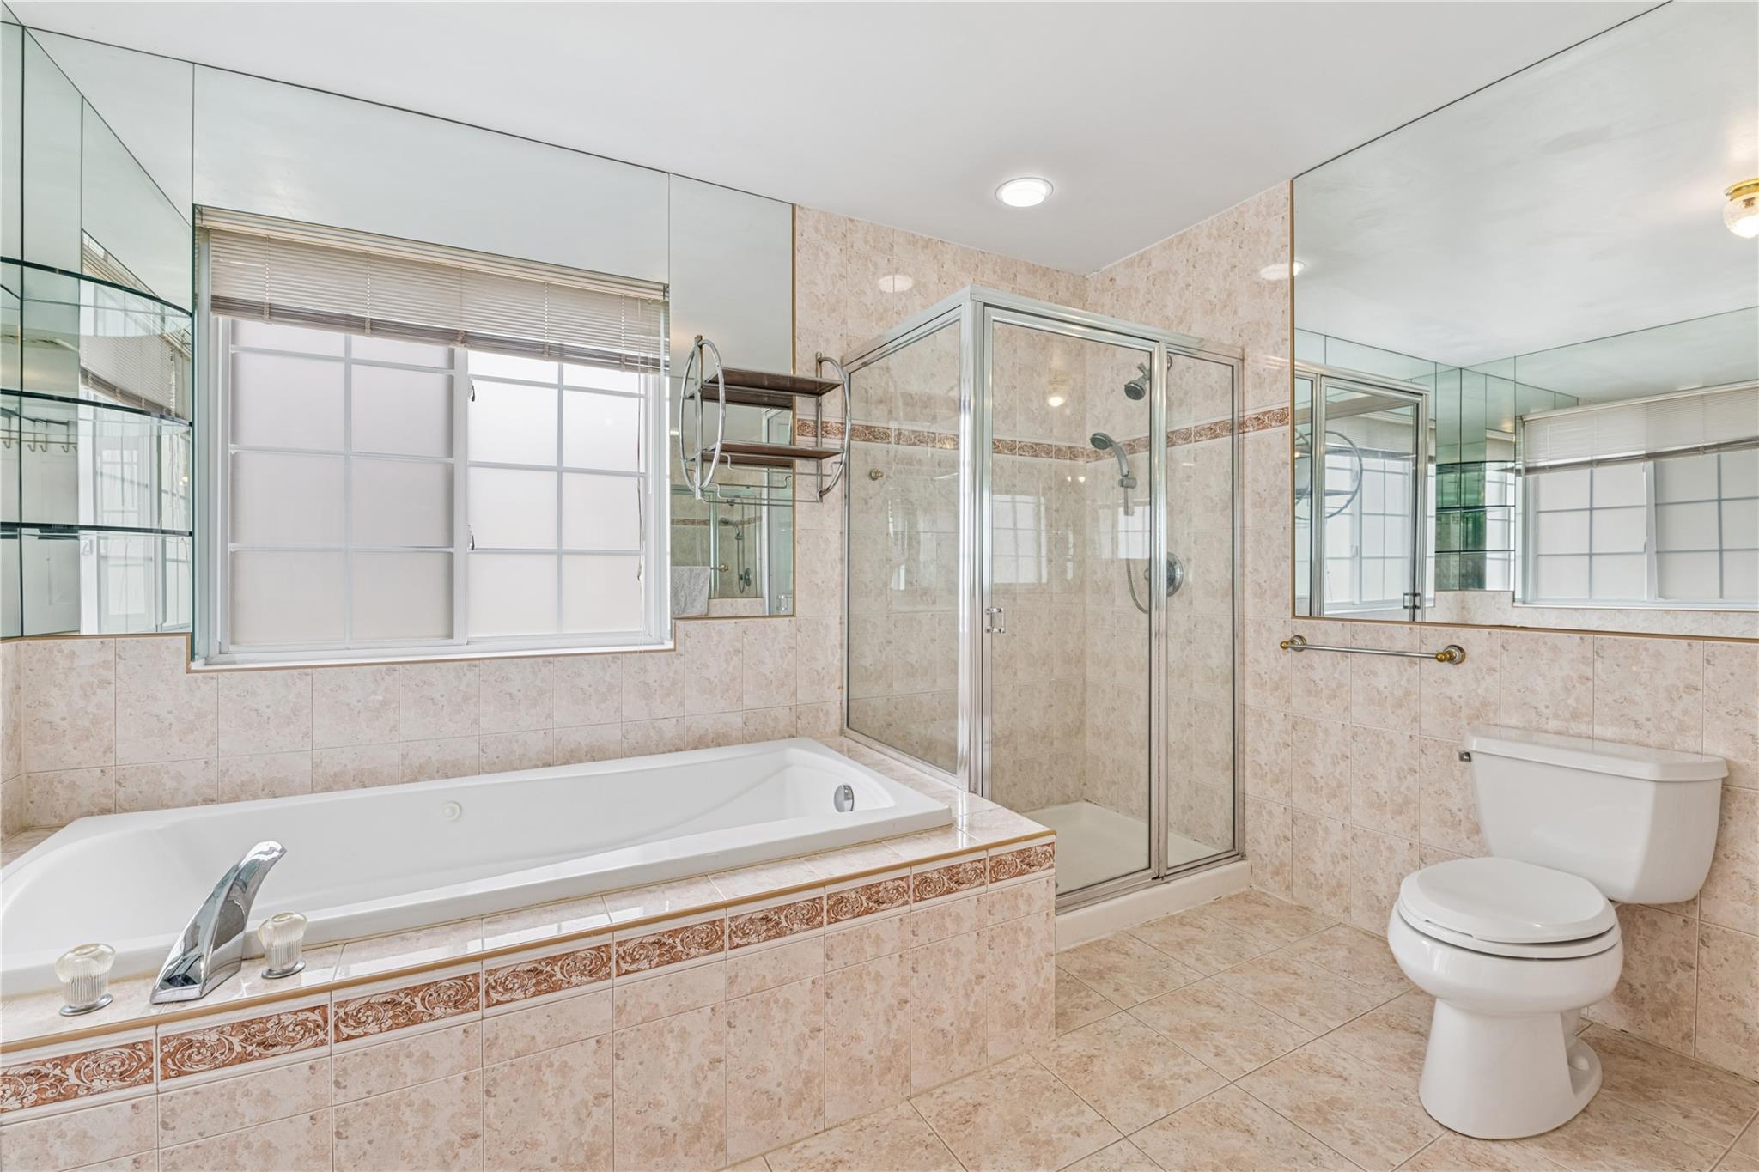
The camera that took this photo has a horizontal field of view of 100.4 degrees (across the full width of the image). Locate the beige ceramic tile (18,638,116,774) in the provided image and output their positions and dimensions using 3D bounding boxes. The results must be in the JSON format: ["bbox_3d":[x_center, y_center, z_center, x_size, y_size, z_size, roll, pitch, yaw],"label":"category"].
[{"bbox_3d":[-2.035,0.298,1.845,0.168,0.330,0.010,0,0,-27],"label":"beige ceramic tile"}]

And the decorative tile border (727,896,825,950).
[{"bbox_3d":[-0.200,0.651,1.411,0.199,0.063,0.010,-1,1,-28],"label":"decorative tile border"}]

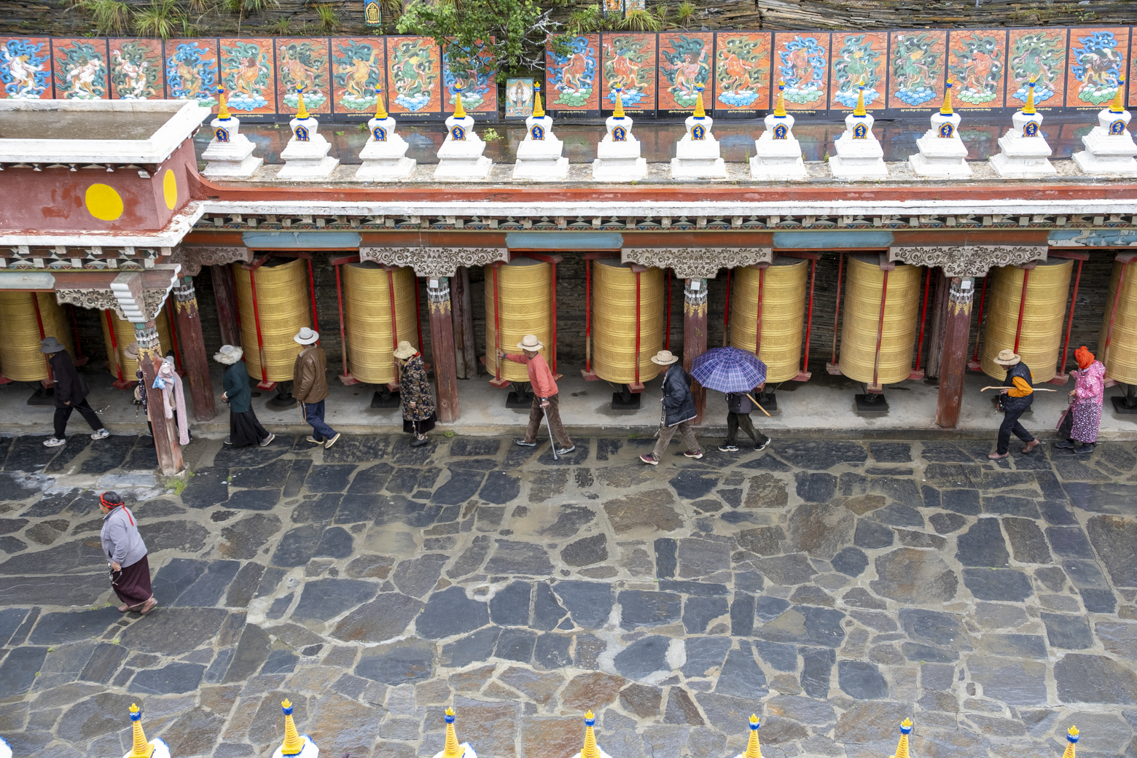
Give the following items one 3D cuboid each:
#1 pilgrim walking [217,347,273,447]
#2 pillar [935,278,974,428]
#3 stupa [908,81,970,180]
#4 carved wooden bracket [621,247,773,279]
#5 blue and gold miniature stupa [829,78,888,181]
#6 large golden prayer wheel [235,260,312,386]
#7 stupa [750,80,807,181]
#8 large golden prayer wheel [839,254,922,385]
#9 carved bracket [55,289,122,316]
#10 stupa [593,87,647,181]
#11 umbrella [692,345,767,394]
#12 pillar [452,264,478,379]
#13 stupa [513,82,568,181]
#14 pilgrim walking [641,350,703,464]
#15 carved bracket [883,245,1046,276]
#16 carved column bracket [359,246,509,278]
[{"bbox_3d":[-4.488,0.223,17.799,0.664,1.520,0.520,2,26,7],"label":"pilgrim walking"},{"bbox_3d":[5.298,-0.401,17.745,0.310,2.226,0.310,0,25,2],"label":"pillar"},{"bbox_3d":[4.775,-3.227,16.436,0.680,1.160,0.710,0,25,4],"label":"stupa"},{"bbox_3d":[1.620,-1.510,16.378,1.870,0.395,0.210,0,27,4],"label":"carved wooden bracket"},{"bbox_3d":[3.784,-3.285,16.827,0.717,1.179,0.717,0,25,4],"label":"blue and gold miniature stupa"},{"bbox_3d":[-4.095,-0.922,18.145,0.969,1.699,0.969,-1,25,1],"label":"large golden prayer wheel"},{"bbox_3d":[2.745,-3.293,16.894,0.717,1.179,0.717,0,25,4],"label":"stupa"},{"bbox_3d":[4.238,-0.900,17.584,0.969,1.690,0.969,0,25,4],"label":"large golden prayer wheel"},{"bbox_3d":[-5.661,-0.943,15.657,0.970,0.395,0.200,0,27,4],"label":"carved bracket"},{"bbox_3d":[0.667,-3.268,16.888,0.700,1.182,0.680,0,26,2],"label":"stupa"},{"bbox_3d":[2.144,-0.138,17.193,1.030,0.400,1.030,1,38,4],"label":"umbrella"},{"bbox_3d":[-1.541,-1.079,18.911,0.266,2.236,0.266,0,25,4],"label":"pillar"},{"bbox_3d":[-0.376,-3.282,16.928,0.700,1.197,0.680,0,26,2],"label":"stupa"},{"bbox_3d":[1.382,0.367,17.354,0.800,1.608,0.550,0,25,2],"label":"pilgrim walking"},{"bbox_3d":[4.948,-1.493,16.159,1.910,0.395,0.210,0,27,4],"label":"carved bracket"},{"bbox_3d":[-1.698,-1.531,16.593,1.880,0.395,0.210,0,27,4],"label":"carved column bracket"}]

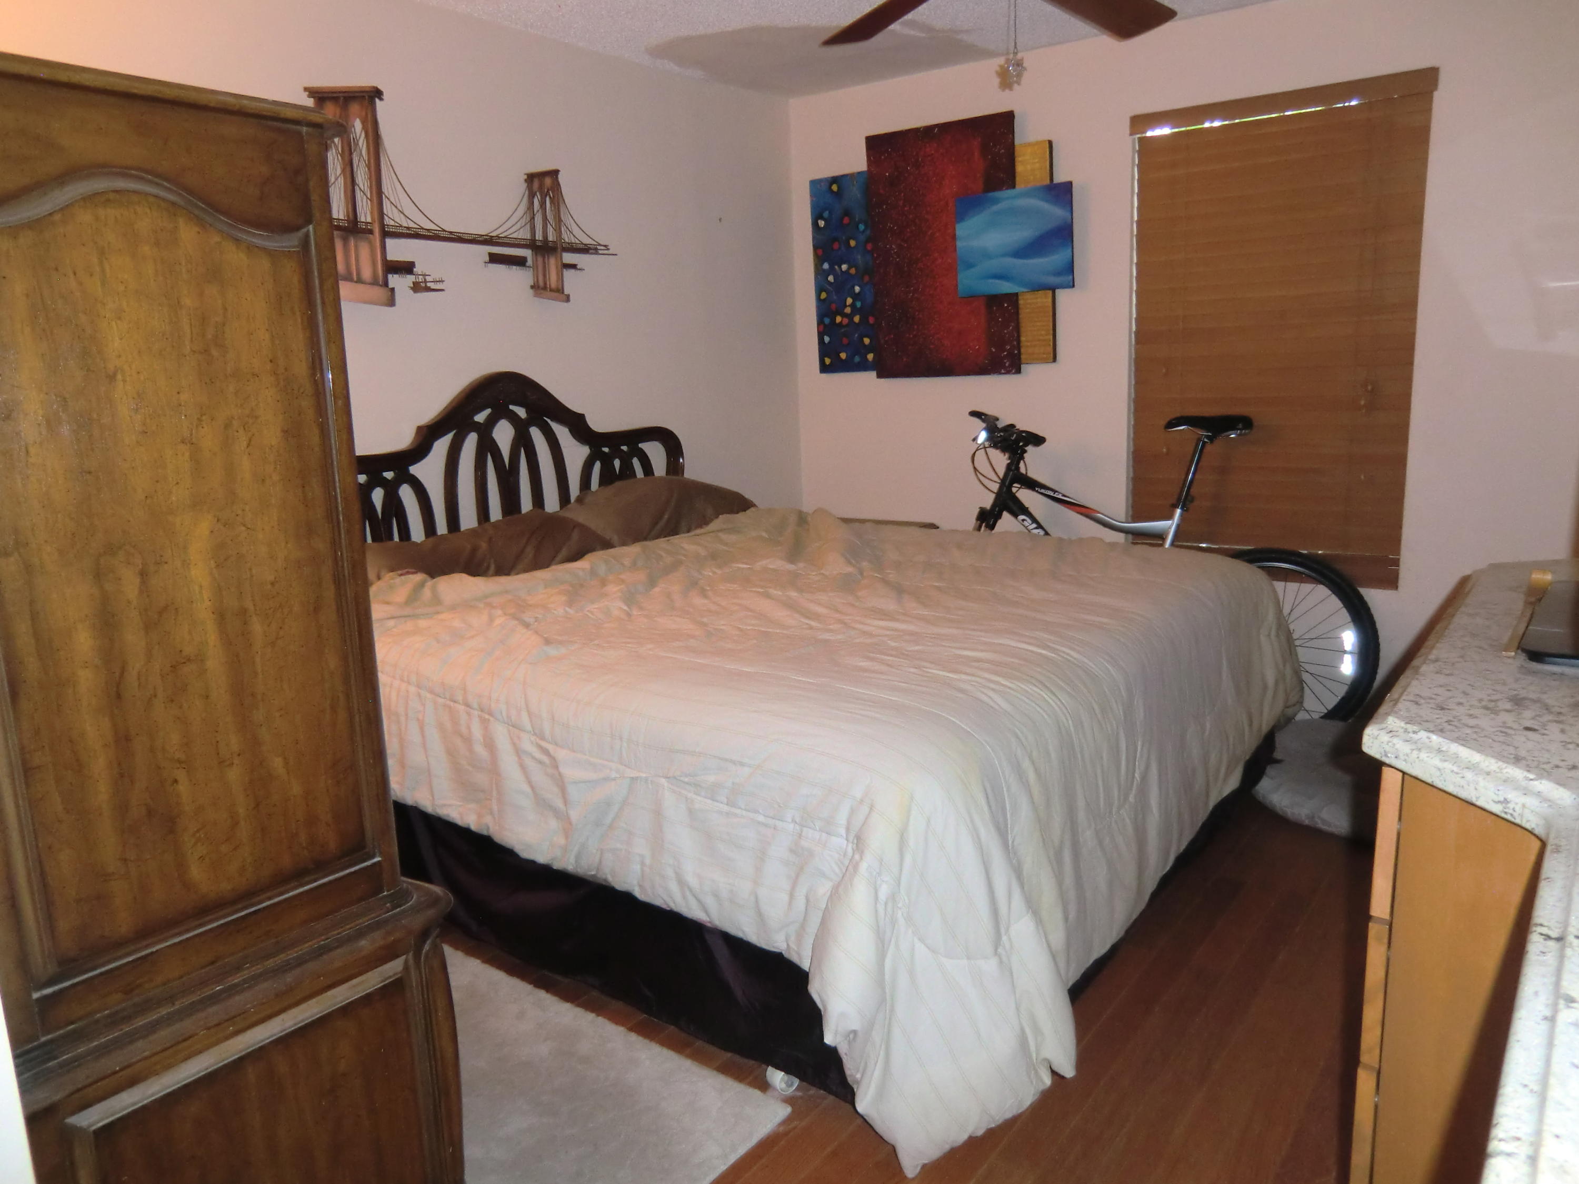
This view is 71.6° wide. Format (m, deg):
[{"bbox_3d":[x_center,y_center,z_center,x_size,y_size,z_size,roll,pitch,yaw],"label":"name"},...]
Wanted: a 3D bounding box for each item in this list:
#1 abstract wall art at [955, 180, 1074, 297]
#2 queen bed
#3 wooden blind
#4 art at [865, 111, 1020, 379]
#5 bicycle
[{"bbox_3d":[0.822,-1.281,4.008,0.462,0.360,0.030,7,15,37],"label":"abstract wall art"},{"bbox_3d":[0.051,0.027,3.110,2.200,1.345,2.080,7,15,37],"label":"queen bed"},{"bbox_3d":[1.553,-0.803,3.601,0.900,1.555,0.070,7,15,37],"label":"wooden blind"},{"bbox_3d":[0.587,-1.308,4.220,0.643,0.935,0.035,7,15,37],"label":"art"},{"bbox_3d":[1.121,-0.064,3.850,1.700,1.130,0.600,5,14,30],"label":"bicycle"}]

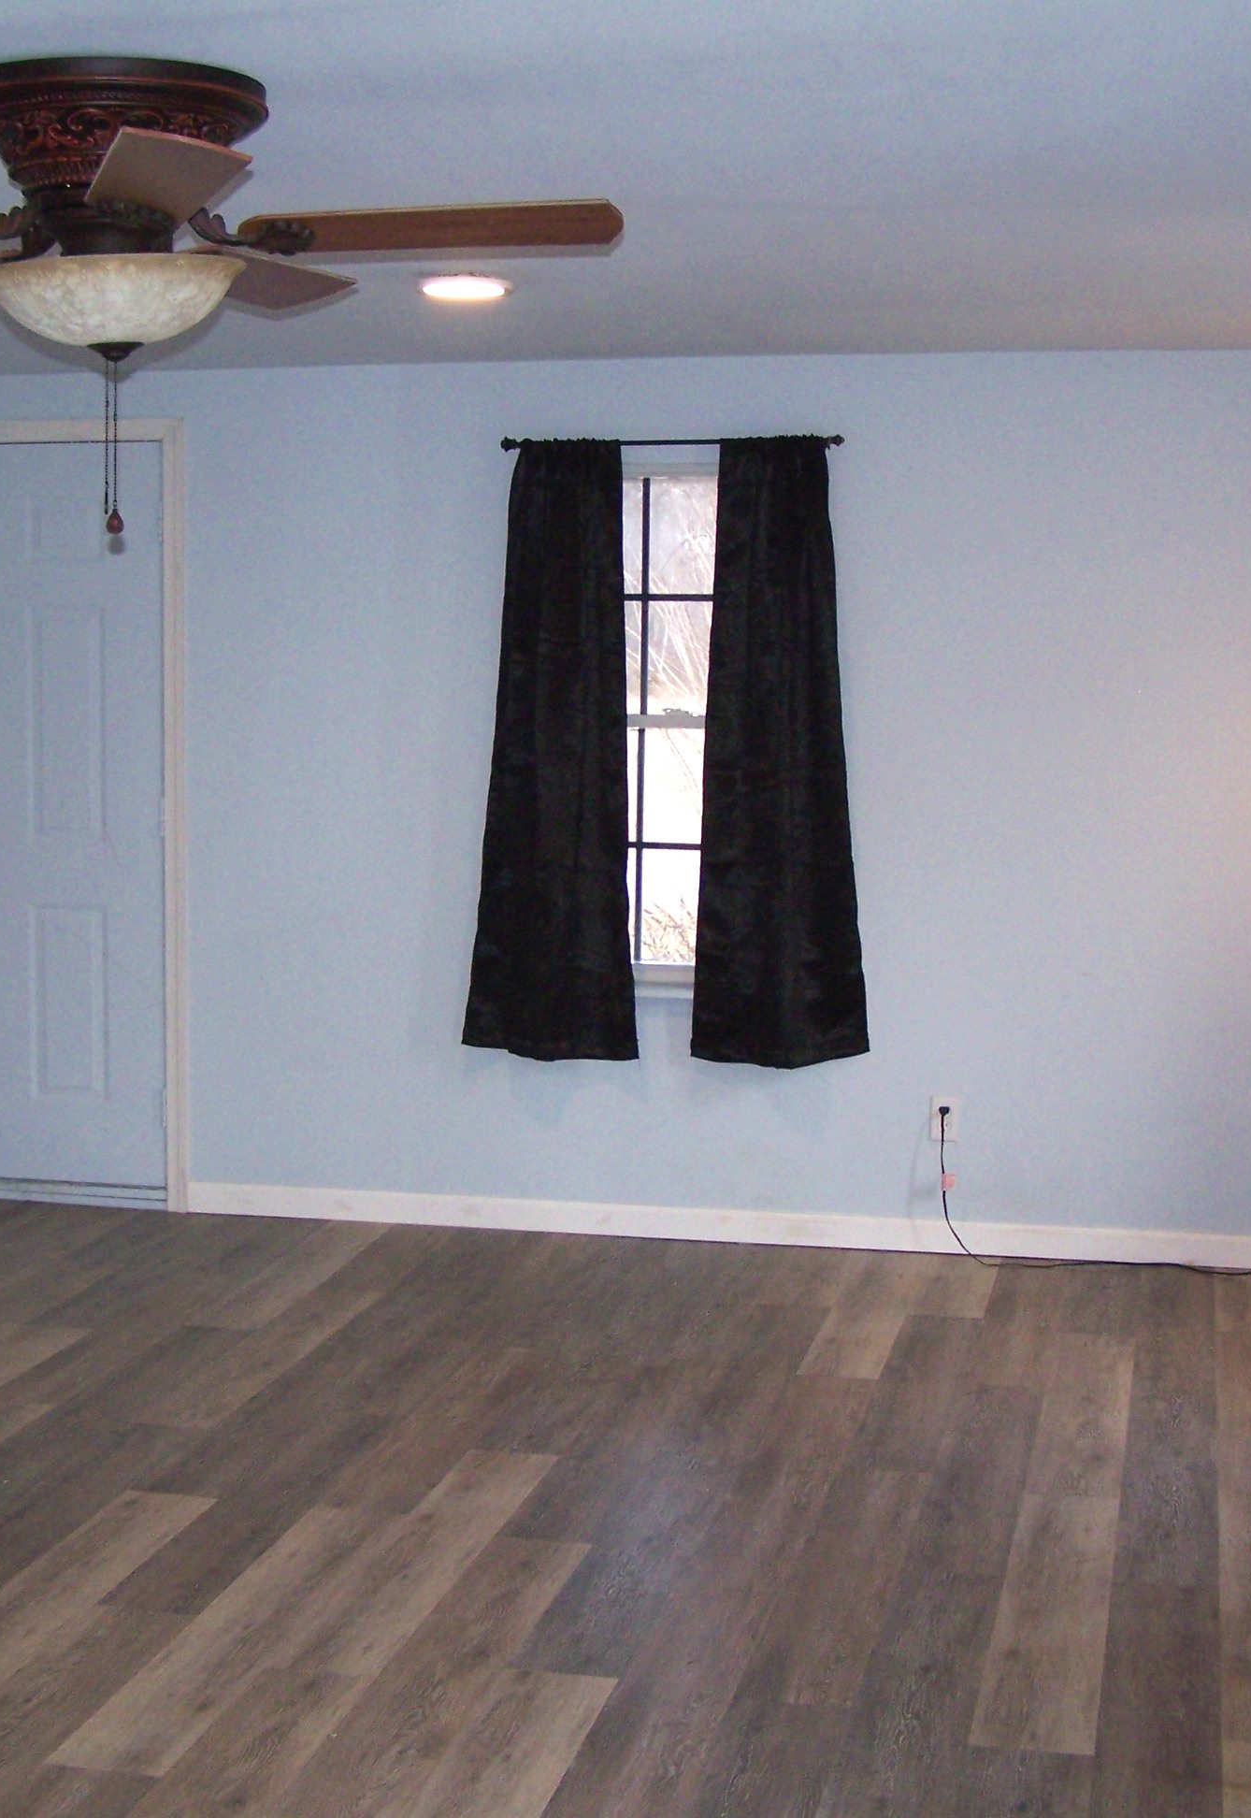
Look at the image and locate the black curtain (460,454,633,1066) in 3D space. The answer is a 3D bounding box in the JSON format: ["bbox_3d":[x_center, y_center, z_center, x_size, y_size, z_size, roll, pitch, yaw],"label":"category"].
[{"bbox_3d":[-0.194,-0.409,6.923,0.477,1.602,0.110,1,6,12],"label":"black curtain"}]

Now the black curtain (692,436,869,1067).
[{"bbox_3d":[0.406,-0.390,6.795,0.460,1.610,0.110,1,6,12],"label":"black curtain"}]

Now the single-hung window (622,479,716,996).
[{"bbox_3d":[0.142,-0.467,6.953,0.750,1.350,0.100,1,6,12],"label":"single-hung window"}]

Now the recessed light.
[{"bbox_3d":[-0.333,-1.266,5.428,0.184,0.025,0.184,1,6,12],"label":"recessed light"}]

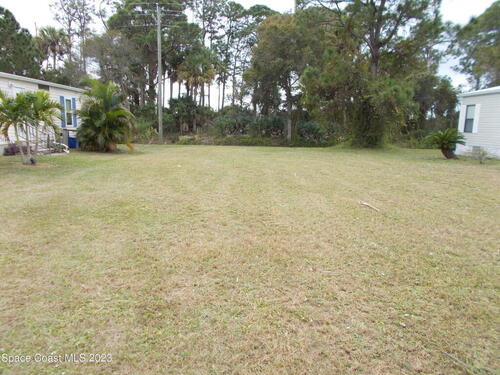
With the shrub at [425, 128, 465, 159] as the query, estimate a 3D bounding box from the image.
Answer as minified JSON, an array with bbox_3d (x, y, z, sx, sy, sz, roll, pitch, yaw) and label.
[{"bbox_3d":[9.444,-2.137,18.300,1.710,1.452,1.659,1,9,0],"label":"shrub"}]

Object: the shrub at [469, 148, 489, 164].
[{"bbox_3d":[9.846,-1.337,16.200,0.729,0.671,0.707,1,9,0],"label":"shrub"}]

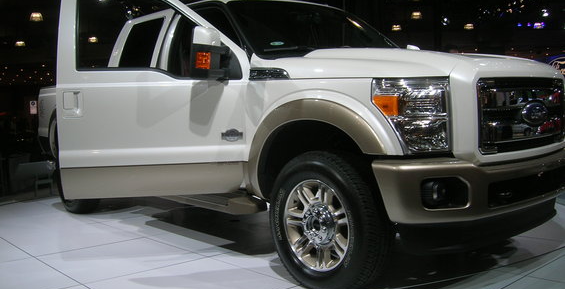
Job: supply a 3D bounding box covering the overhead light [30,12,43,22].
[{"bbox_3d":[-9.533,-4.955,21.518,0.470,0.320,0.470,-3,4,0],"label":"overhead light"}]

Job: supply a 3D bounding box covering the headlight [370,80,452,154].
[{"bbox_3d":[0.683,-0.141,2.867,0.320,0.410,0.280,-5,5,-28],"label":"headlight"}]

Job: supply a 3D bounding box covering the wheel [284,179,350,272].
[{"bbox_3d":[0.252,0.480,3.383,0.180,0.550,0.550,-6,5,-40],"label":"wheel"}]

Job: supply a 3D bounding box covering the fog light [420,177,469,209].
[{"bbox_3d":[0.836,0.250,2.893,0.220,0.165,0.120,-4,5,-25],"label":"fog light"}]

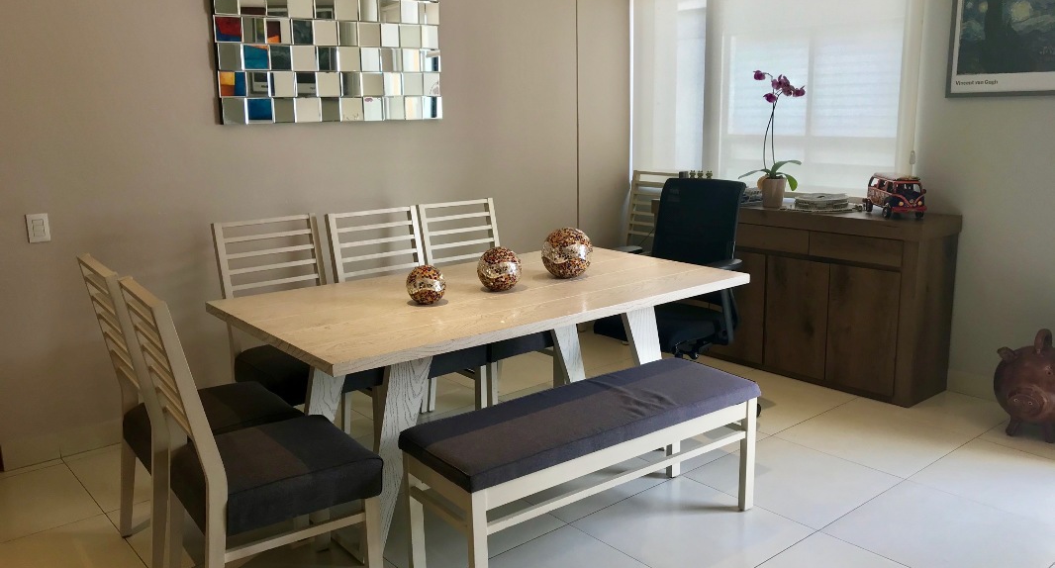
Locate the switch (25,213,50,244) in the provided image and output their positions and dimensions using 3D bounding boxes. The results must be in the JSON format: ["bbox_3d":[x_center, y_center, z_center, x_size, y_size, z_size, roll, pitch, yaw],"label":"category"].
[{"bbox_3d":[-2.001,-0.228,3.496,0.079,0.118,0.012,-11,15,-38],"label":"switch"}]

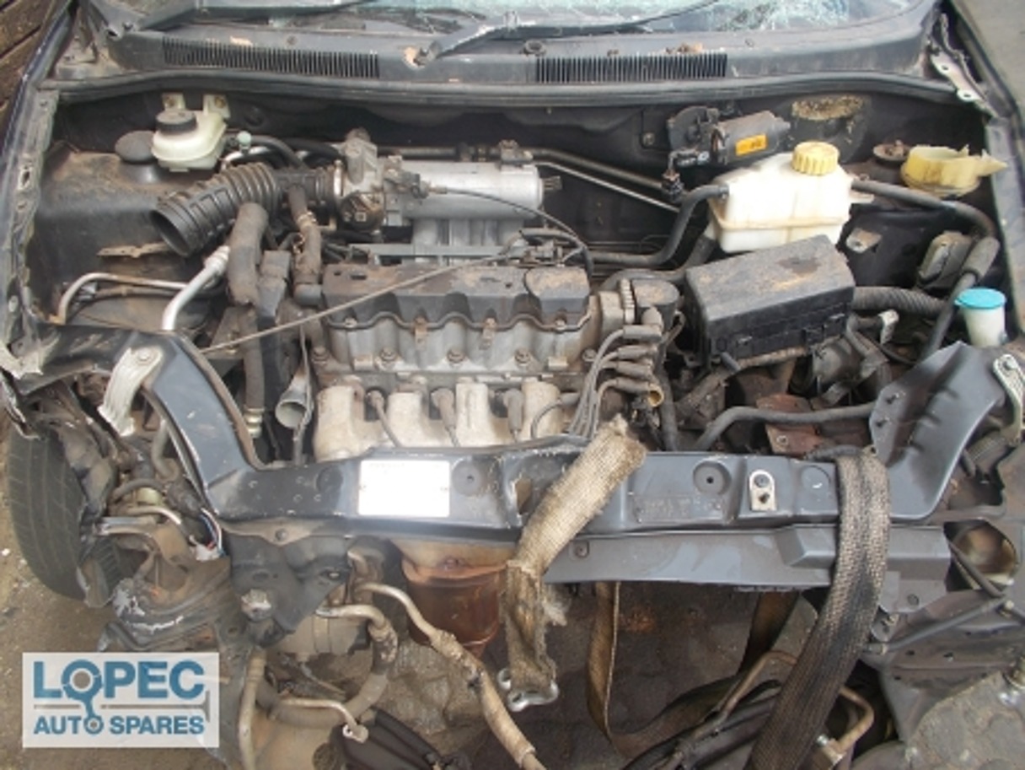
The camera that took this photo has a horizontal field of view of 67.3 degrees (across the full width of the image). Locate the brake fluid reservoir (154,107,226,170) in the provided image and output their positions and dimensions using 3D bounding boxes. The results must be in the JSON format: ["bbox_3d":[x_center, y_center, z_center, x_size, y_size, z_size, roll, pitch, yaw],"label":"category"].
[{"bbox_3d":[-0.470,-0.369,1.127,0.090,0.072,0.110,2,39,2],"label":"brake fluid reservoir"}]

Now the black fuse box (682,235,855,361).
[{"bbox_3d":[0.336,-0.112,1.015,0.180,0.081,0.103,-12,48,4],"label":"black fuse box"}]

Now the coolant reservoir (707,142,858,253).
[{"bbox_3d":[0.379,-0.289,1.112,0.195,0.145,0.130,-2,39,-2],"label":"coolant reservoir"}]

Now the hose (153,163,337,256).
[{"bbox_3d":[-0.340,-0.246,1.012,0.235,0.085,0.090,-26,45,-29],"label":"hose"}]

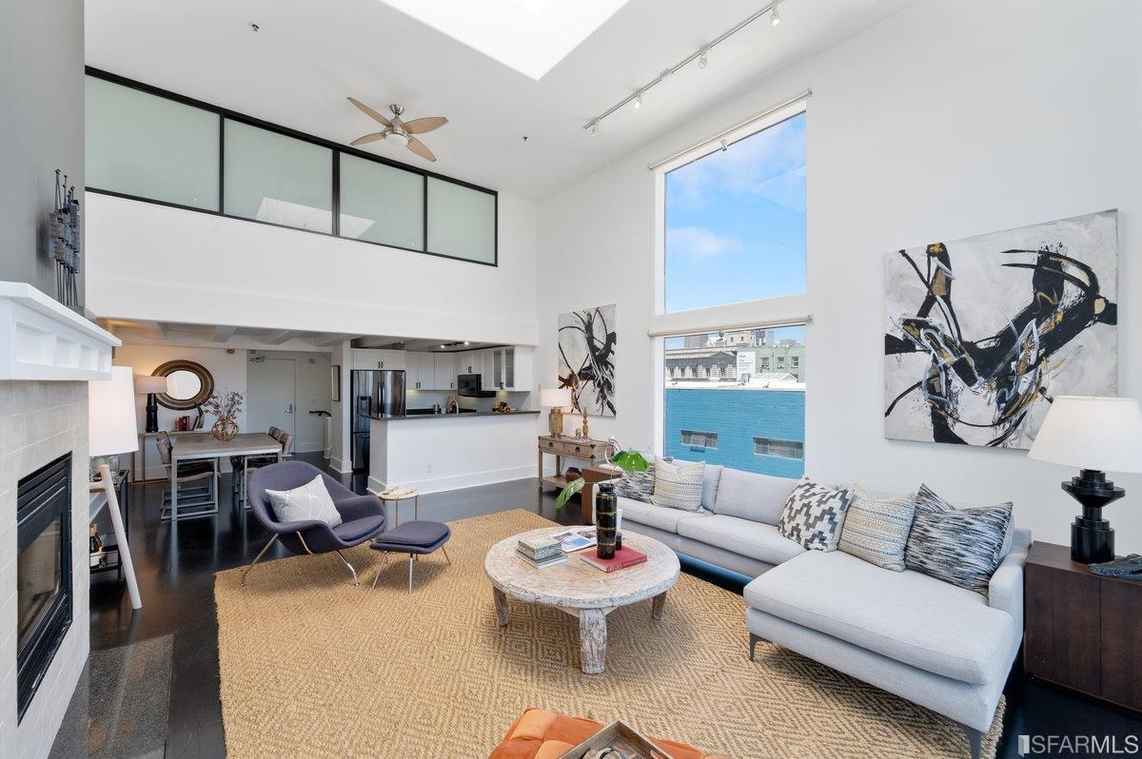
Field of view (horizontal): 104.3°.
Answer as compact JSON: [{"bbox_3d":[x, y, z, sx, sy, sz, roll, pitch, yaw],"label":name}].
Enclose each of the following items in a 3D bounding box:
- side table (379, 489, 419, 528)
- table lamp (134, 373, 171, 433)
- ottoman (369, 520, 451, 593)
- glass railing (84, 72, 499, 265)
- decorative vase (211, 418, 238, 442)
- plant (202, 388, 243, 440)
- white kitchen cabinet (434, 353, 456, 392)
[{"bbox_3d":[-1.677,1.361,4.301,0.390,0.505,0.390,0,0,-40],"label":"side table"},{"bbox_3d":[-6.513,0.389,6.910,0.360,0.910,0.360,0,0,-40],"label":"table lamp"},{"bbox_3d":[-1.286,1.411,3.611,0.520,0.400,0.610,0,0,17],"label":"ottoman"},{"bbox_3d":[-2.908,-2.362,5.534,4.540,1.170,0.080,0,0,-39],"label":"glass railing"},{"bbox_3d":[-4.600,0.682,5.900,0.285,0.285,0.285,0,0,-38],"label":"decorative vase"},{"bbox_3d":[-4.630,0.470,5.900,0.430,0.715,0.420,0,0,-38],"label":"plant"},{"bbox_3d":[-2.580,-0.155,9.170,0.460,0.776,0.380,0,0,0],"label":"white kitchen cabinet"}]

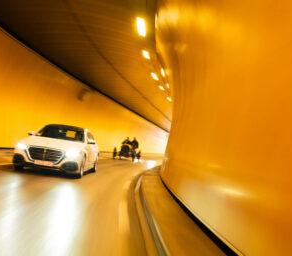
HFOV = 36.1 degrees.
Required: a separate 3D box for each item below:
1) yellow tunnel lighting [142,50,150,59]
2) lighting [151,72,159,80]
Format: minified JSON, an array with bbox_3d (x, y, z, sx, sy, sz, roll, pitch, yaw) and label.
[{"bbox_3d":[0.022,-3.203,19.600,0.350,0.150,1.400,6,-2,6],"label":"yellow tunnel lighting"},{"bbox_3d":[0.512,-2.931,25.500,0.350,0.150,1.400,6,-2,8],"label":"lighting"}]

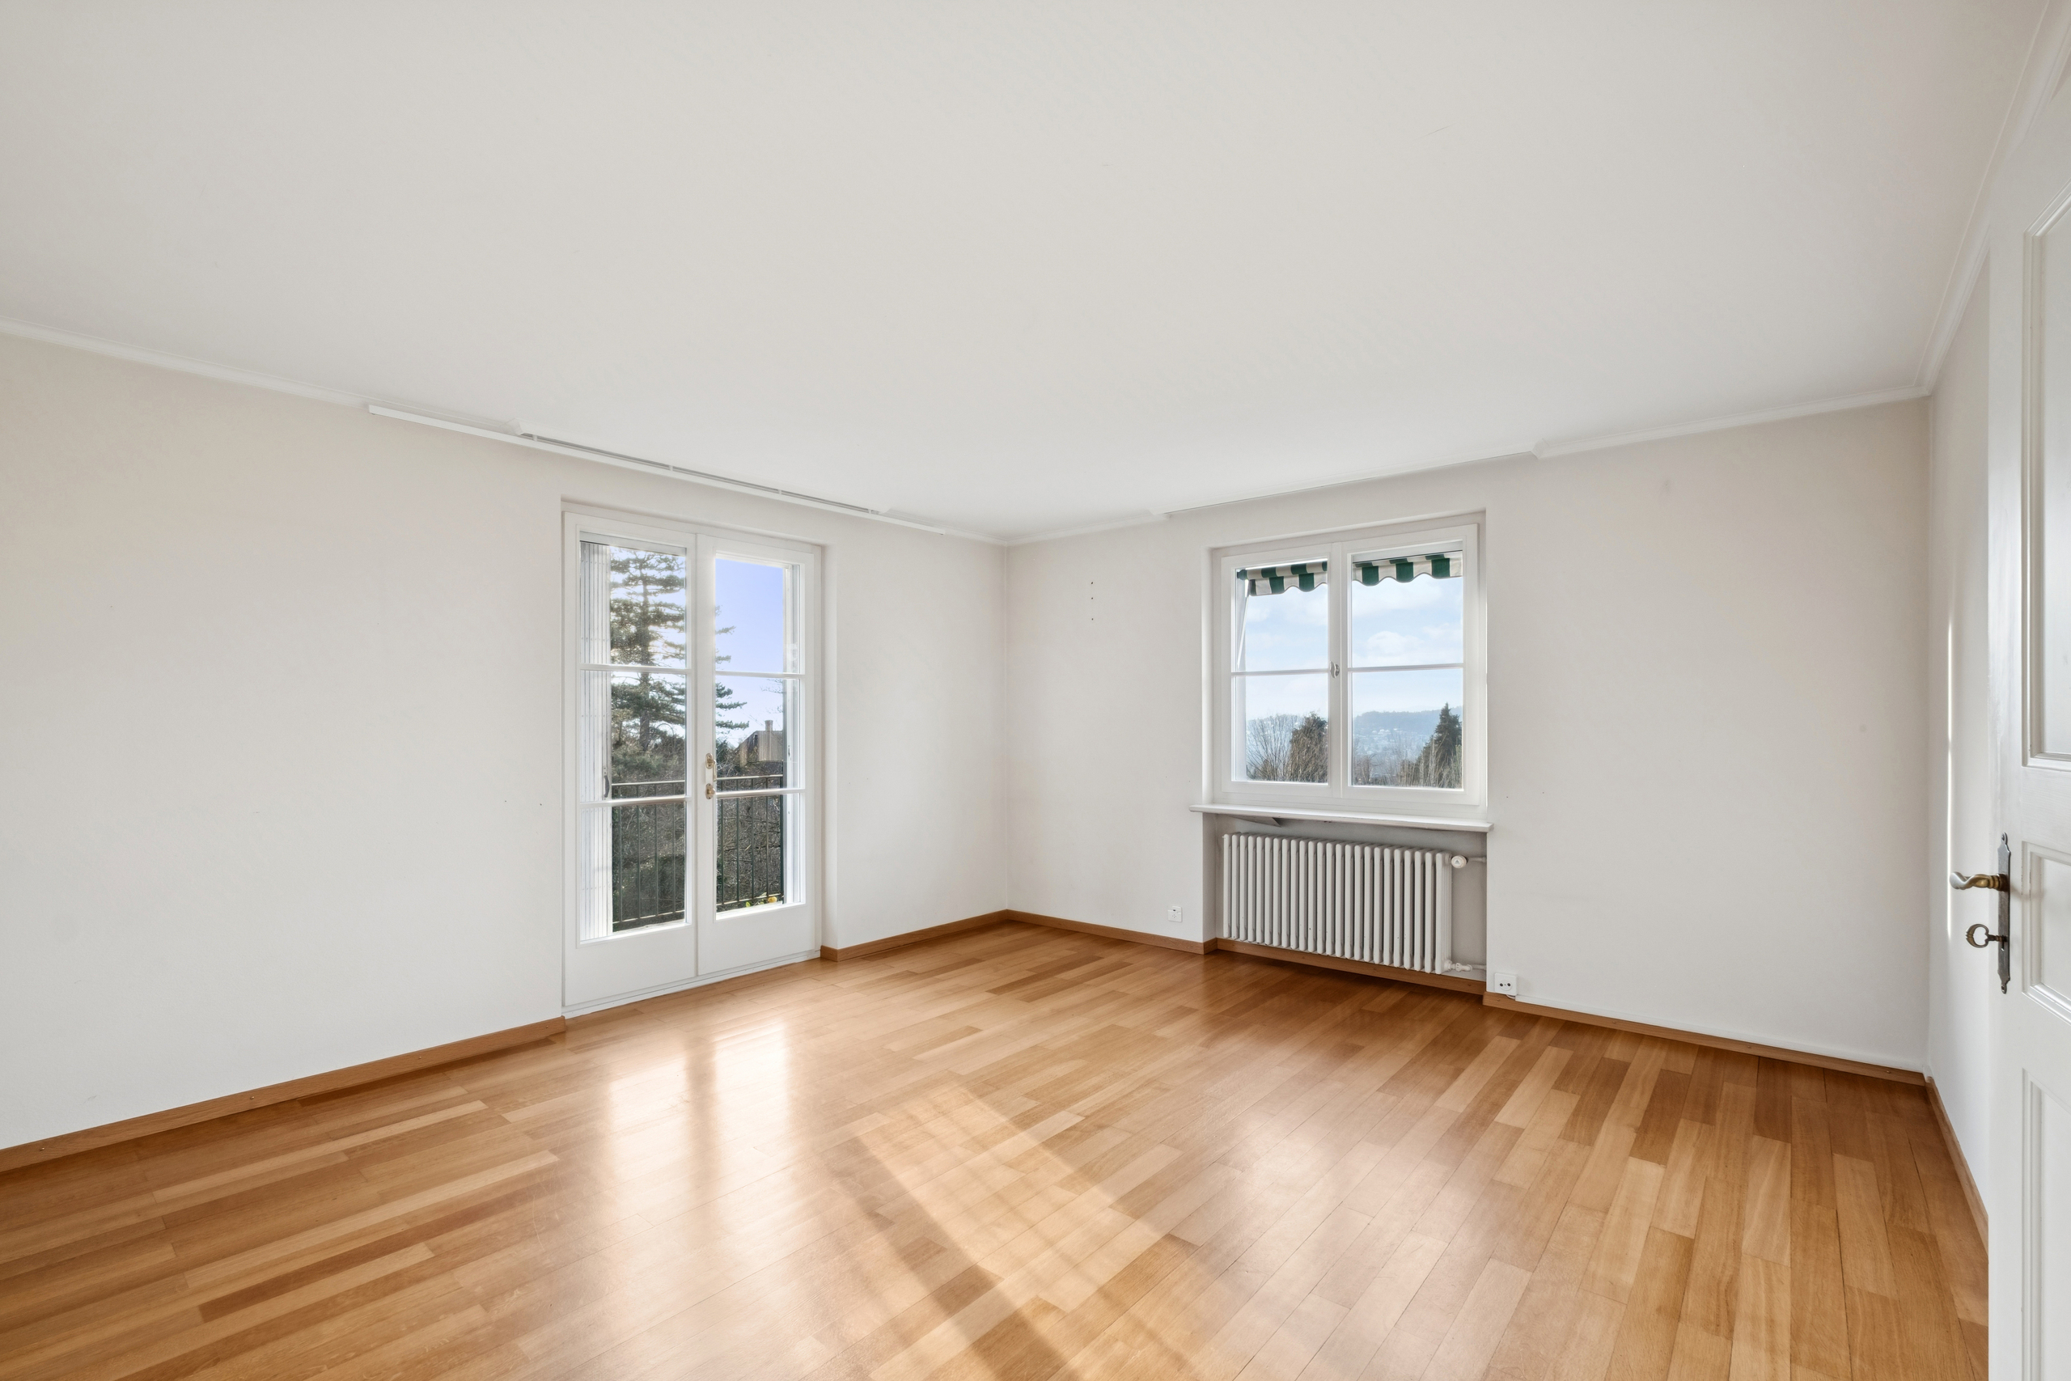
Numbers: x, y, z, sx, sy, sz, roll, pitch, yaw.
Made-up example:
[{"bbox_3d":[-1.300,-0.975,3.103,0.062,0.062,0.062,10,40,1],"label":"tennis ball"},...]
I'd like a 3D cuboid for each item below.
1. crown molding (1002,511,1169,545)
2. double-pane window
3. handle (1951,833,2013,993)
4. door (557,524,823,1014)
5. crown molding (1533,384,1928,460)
[{"bbox_3d":[0.275,-0.947,5.124,1.171,0.050,0.050,-1,-1,38],"label":"crown molding"},{"bbox_3d":[1.520,-0.091,4.353,1.318,1.350,0.080,-1,-1,38],"label":"double-pane window"},{"bbox_3d":[1.309,0.308,1.187,0.057,0.222,0.105,-1,-1,34],"label":"handle"},{"bbox_3d":[-1.585,0.314,4.168,0.080,2.140,1.280,-1,-1,42],"label":"door"},{"bbox_3d":[2.596,-1.013,3.321,1.178,0.050,0.050,-1,-1,38],"label":"crown molding"}]

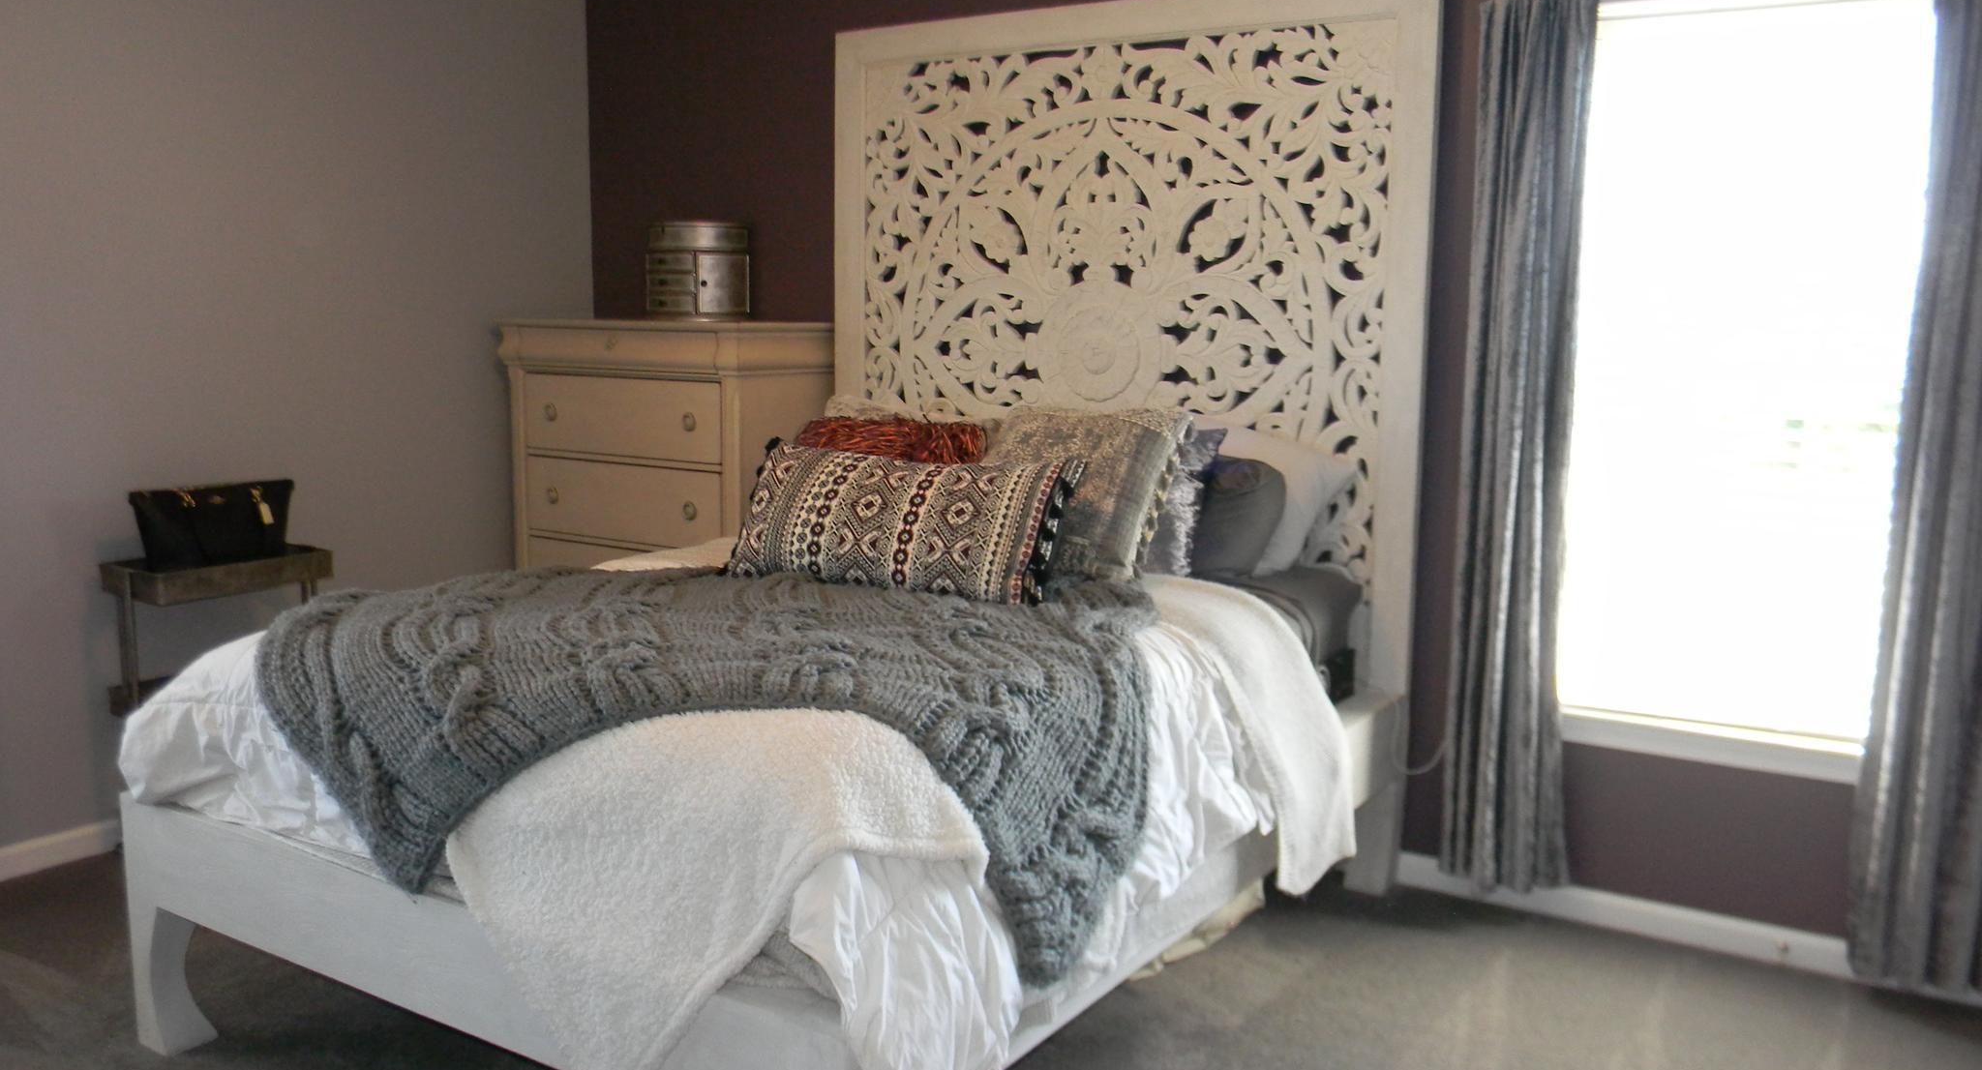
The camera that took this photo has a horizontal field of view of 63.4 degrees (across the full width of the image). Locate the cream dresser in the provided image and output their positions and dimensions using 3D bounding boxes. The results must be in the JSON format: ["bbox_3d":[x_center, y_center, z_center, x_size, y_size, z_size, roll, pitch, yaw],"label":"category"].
[{"bbox_3d":[-0.963,0.038,4.903,0.975,1.364,0.490,6,10,33],"label":"cream dresser"}]

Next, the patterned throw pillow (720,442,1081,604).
[{"bbox_3d":[-0.194,-0.037,3.626,0.780,0.335,0.150,5,-18,29],"label":"patterned throw pillow"}]

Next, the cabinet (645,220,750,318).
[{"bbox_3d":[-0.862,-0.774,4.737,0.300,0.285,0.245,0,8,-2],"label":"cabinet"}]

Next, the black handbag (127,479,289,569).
[{"bbox_3d":[-2.015,-0.022,4.196,0.140,0.210,0.425,6,10,33],"label":"black handbag"}]

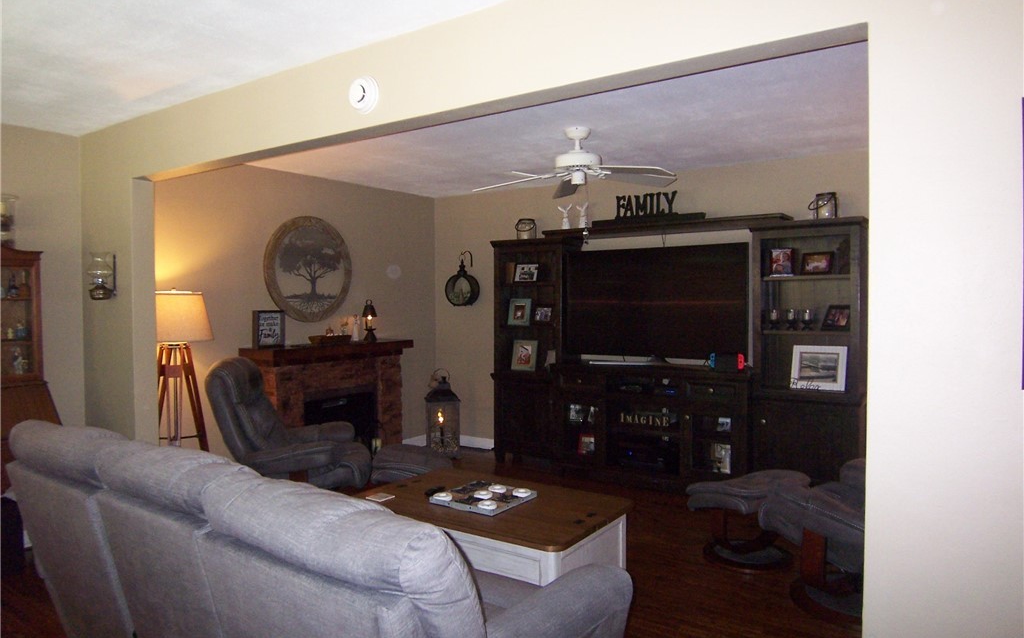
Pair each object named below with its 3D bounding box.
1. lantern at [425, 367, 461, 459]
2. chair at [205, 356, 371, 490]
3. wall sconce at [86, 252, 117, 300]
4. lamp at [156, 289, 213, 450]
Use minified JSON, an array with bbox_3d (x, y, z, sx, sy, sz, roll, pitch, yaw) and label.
[{"bbox_3d":[-0.627,0.846,6.154,0.304,0.784,0.304,-1,2,-13],"label":"lantern"},{"bbox_3d":[-1.371,0.782,4.362,0.880,1.040,0.790,0,2,-8],"label":"chair"},{"bbox_3d":[-2.358,-0.249,3.903,0.145,0.275,0.160,1,2,34],"label":"wall sconce"},{"bbox_3d":[-2.104,0.565,4.269,0.520,1.485,0.520,1,2,34],"label":"lamp"}]

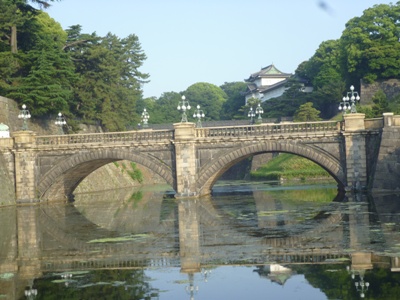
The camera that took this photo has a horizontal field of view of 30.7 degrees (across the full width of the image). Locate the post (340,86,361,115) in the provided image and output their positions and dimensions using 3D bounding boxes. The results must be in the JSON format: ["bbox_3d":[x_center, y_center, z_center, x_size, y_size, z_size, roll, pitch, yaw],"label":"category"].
[{"bbox_3d":[14.881,-4.829,70.544,1.350,2.738,1.350,-3,-2,7],"label":"post"}]

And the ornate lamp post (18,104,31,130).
[{"bbox_3d":[-18.020,-3.255,74.789,1.350,2.738,1.350,-3,-2,7],"label":"ornate lamp post"}]

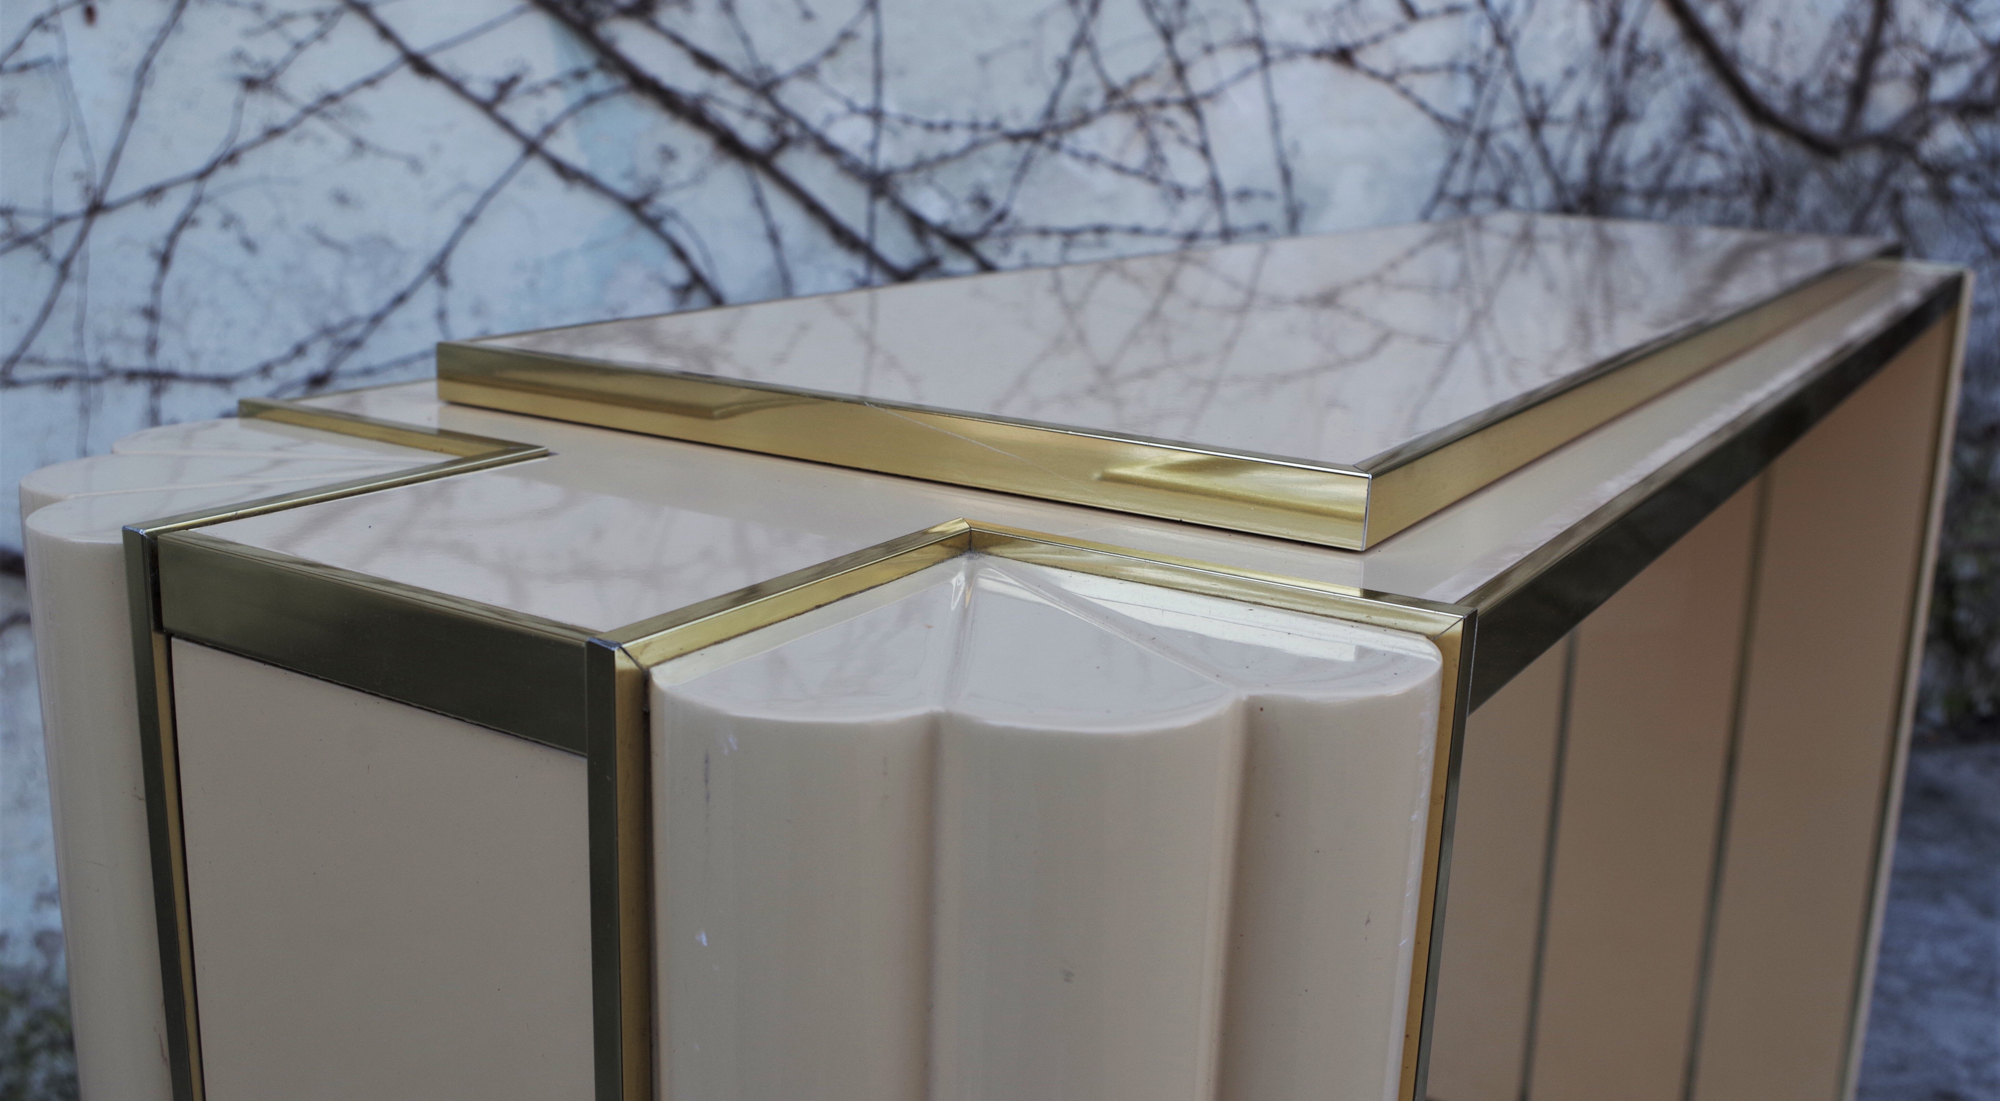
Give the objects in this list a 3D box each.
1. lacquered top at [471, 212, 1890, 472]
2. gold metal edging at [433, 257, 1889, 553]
[{"bbox_3d":[0.247,-0.138,0.981,0.291,0.016,1.127,10,16,29],"label":"lacquered top"},{"bbox_3d":[0.247,-0.137,0.981,0.299,0.018,1.135,10,16,29],"label":"gold metal edging"}]

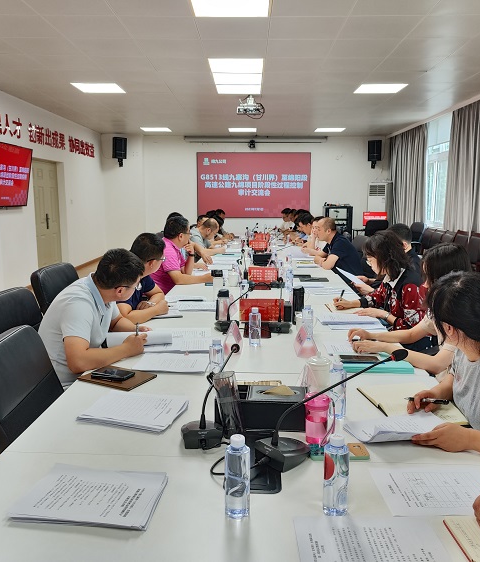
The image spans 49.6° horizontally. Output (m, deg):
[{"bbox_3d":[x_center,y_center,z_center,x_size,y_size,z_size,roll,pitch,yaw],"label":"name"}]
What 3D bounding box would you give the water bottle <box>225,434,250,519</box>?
[{"bbox_3d":[-0.005,0.425,1.130,0.053,0.183,0.053,1,9,2],"label":"water bottle"}]

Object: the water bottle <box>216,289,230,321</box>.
[{"bbox_3d":[-0.100,0.142,3.037,0.077,0.186,0.077,0,8,1],"label":"water bottle"}]

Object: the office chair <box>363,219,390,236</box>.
[{"bbox_3d":[2.630,-0.697,10.121,0.600,0.970,0.600,0,9,0],"label":"office chair"}]

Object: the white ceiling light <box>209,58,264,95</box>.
[{"bbox_3d":[-0.021,-2.571,6.585,0.600,0.050,1.800,0,8,1],"label":"white ceiling light"}]

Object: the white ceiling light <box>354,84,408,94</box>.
[{"bbox_3d":[1.863,-2.555,6.900,0.600,0.020,0.600,0,9,1],"label":"white ceiling light"}]

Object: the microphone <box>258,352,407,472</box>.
[{"bbox_3d":[0.253,0.323,1.377,0.430,0.280,0.140,-2,8,-14],"label":"microphone"}]

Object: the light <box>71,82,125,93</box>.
[{"bbox_3d":[-1.926,-2.655,7.145,0.600,0.050,0.600,0,8,1],"label":"light"}]

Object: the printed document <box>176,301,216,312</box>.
[{"bbox_3d":[-0.240,0.164,3.219,0.285,0.012,0.220,0,9,3],"label":"printed document"}]

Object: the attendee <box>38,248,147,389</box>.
[{"bbox_3d":[-0.665,0.457,2.371,0.610,1.208,0.580,0,9,0],"label":"attendee"}]

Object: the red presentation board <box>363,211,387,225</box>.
[{"bbox_3d":[2.955,-1.341,11.335,0.530,0.310,0.050,1,9,2],"label":"red presentation board"}]

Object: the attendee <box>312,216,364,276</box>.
[{"bbox_3d":[0.980,-0.018,5.235,0.620,1.235,0.540,0,9,0],"label":"attendee"}]

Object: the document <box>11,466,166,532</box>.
[{"bbox_3d":[-0.336,0.493,1.203,0.295,0.014,0.210,2,9,9],"label":"document"}]

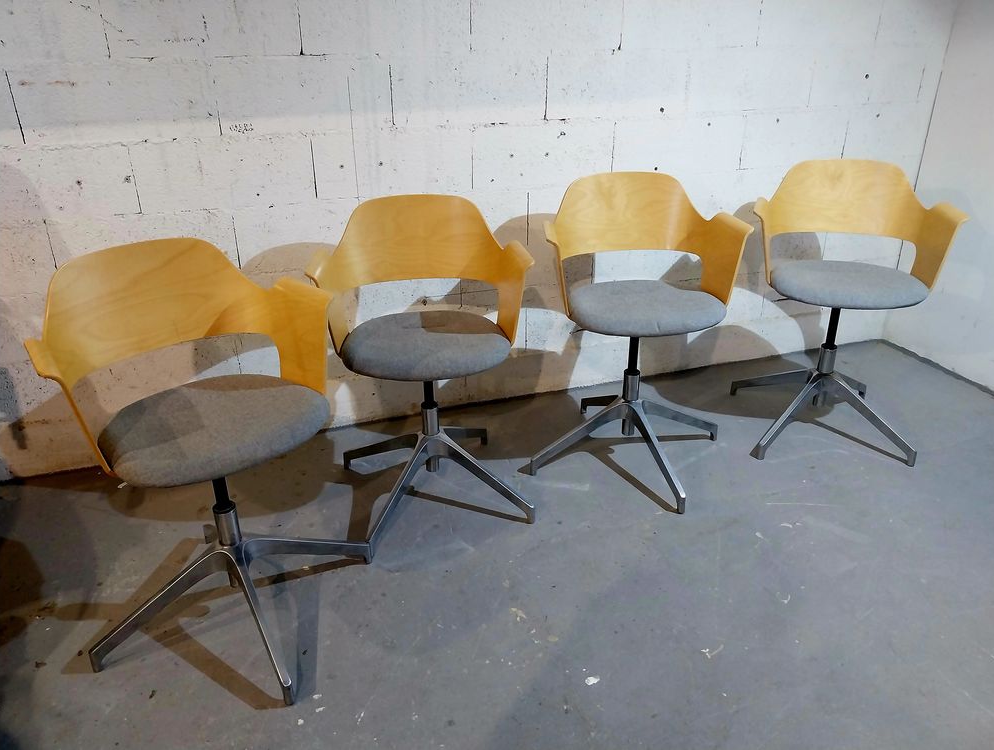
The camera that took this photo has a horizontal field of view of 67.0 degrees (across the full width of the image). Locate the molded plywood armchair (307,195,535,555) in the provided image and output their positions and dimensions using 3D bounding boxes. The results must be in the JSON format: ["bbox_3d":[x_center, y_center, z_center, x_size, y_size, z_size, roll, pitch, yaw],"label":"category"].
[{"bbox_3d":[-0.196,-0.023,2.102,0.587,0.850,0.575,-4,25,-6],"label":"molded plywood armchair"}]

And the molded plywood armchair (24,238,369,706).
[{"bbox_3d":[-0.620,0.180,1.645,0.675,0.880,0.675,-23,32,-38],"label":"molded plywood armchair"}]

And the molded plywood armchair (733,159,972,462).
[{"bbox_3d":[1.098,-0.214,2.430,0.587,0.876,0.559,5,26,13],"label":"molded plywood armchair"}]

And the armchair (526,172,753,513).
[{"bbox_3d":[0.418,-0.128,2.271,0.673,0.878,0.673,-4,25,-6],"label":"armchair"}]

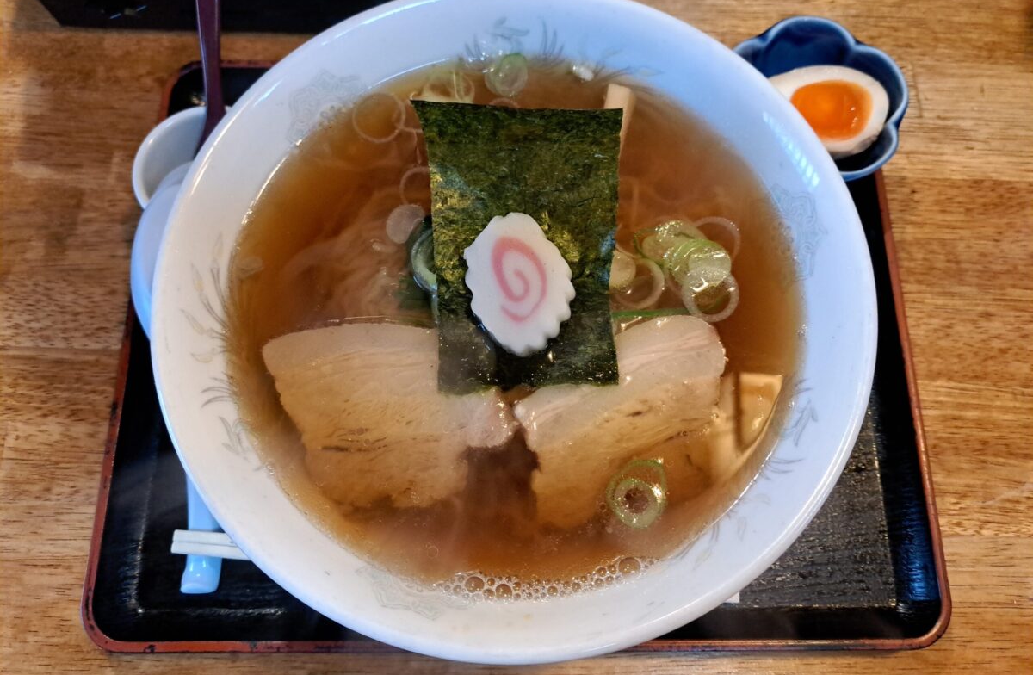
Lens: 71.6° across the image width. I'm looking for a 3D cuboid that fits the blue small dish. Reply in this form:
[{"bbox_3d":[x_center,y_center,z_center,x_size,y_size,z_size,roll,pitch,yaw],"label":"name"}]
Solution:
[{"bbox_3d":[0.126,-0.097,0.321,0.079,0.034,0.078,3,74,1],"label":"blue small dish"}]

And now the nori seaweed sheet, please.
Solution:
[{"bbox_3d":[0.002,-0.030,0.239,0.064,0.012,0.094,-2,89,0],"label":"nori seaweed sheet"}]

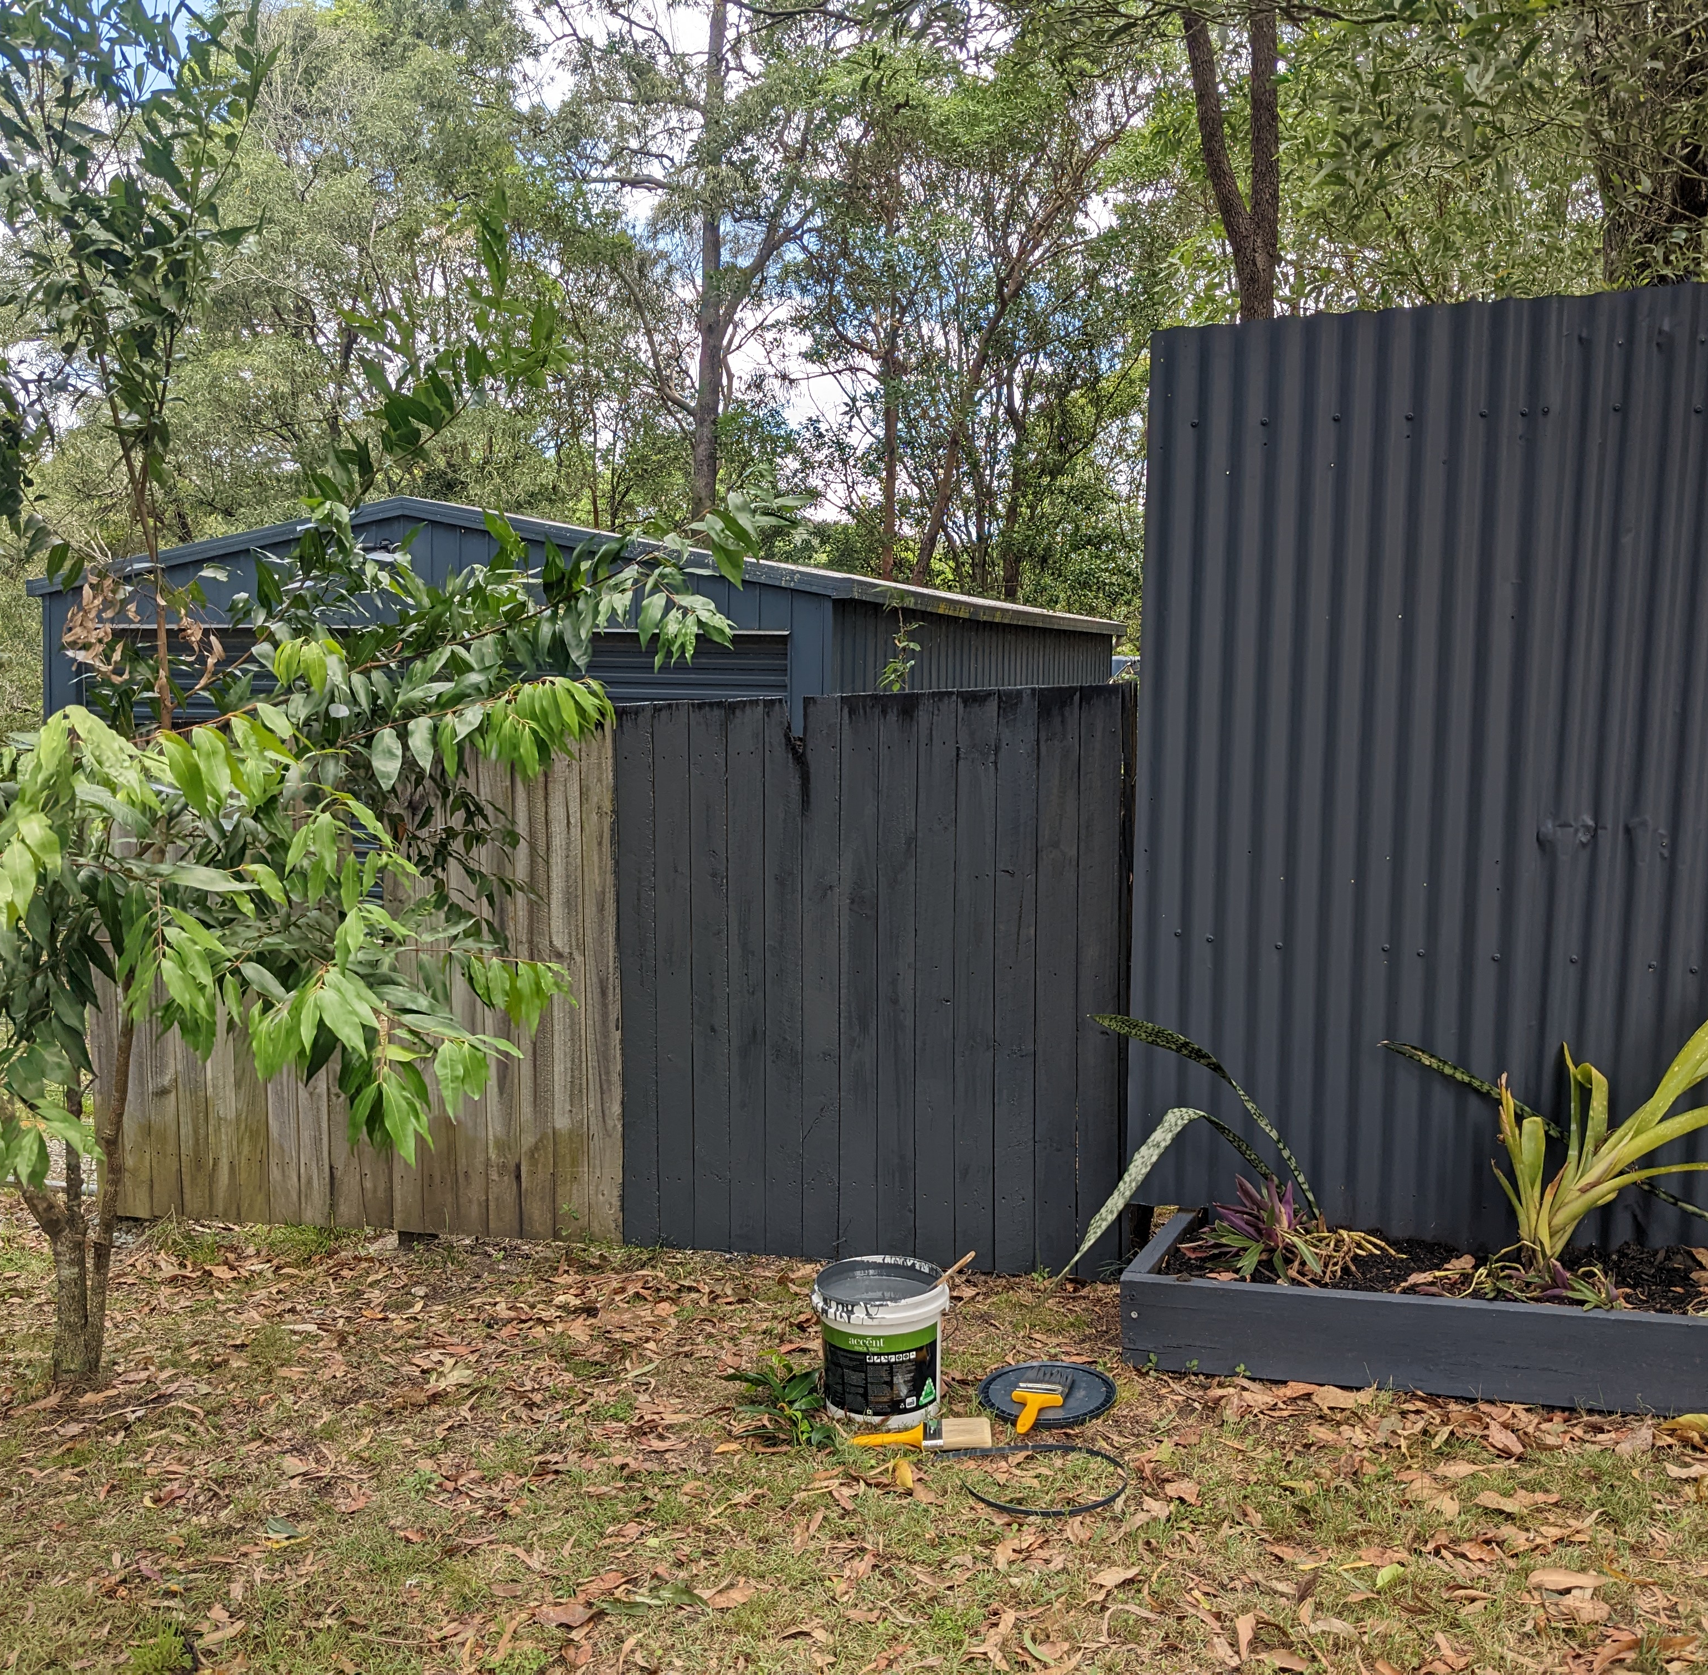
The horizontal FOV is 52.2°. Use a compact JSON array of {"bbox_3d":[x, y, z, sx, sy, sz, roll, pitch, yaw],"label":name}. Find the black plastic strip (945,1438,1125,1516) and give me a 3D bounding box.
[{"bbox_3d":[0.320,1.135,3.088,0.308,0.014,0.238,-4,7,0],"label":"black plastic strip"}]

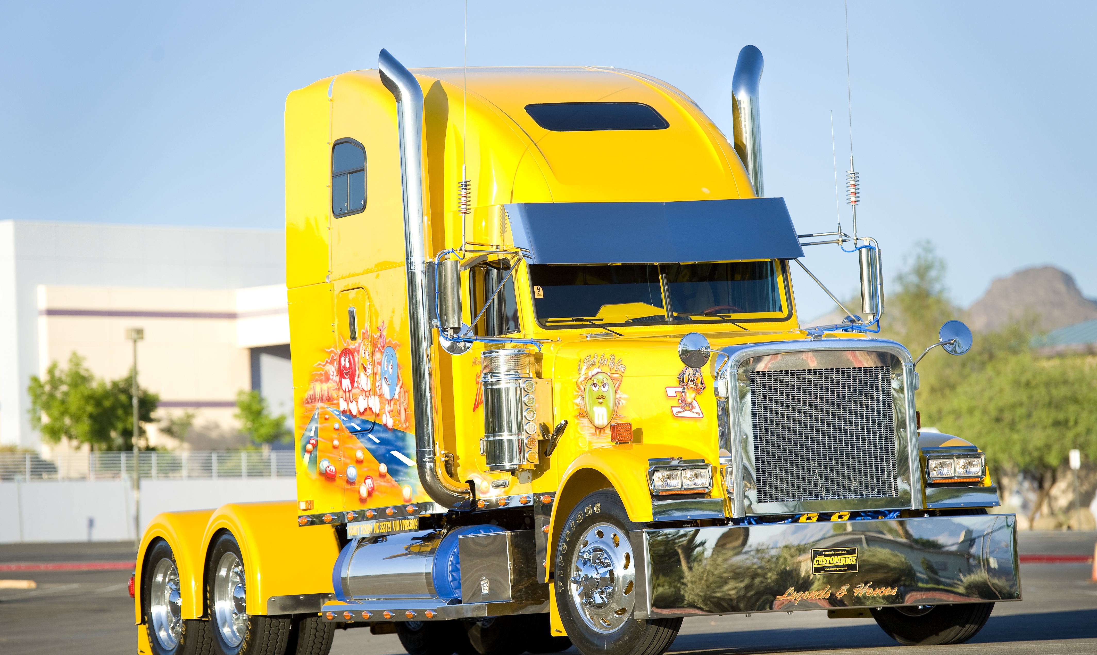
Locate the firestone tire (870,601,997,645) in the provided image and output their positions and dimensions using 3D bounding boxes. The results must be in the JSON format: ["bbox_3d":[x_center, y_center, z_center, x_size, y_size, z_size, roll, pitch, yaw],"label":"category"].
[{"bbox_3d":[2.279,1.396,32.069,0.280,1.020,1.020,-1,-3,-34],"label":"firestone tire"}]

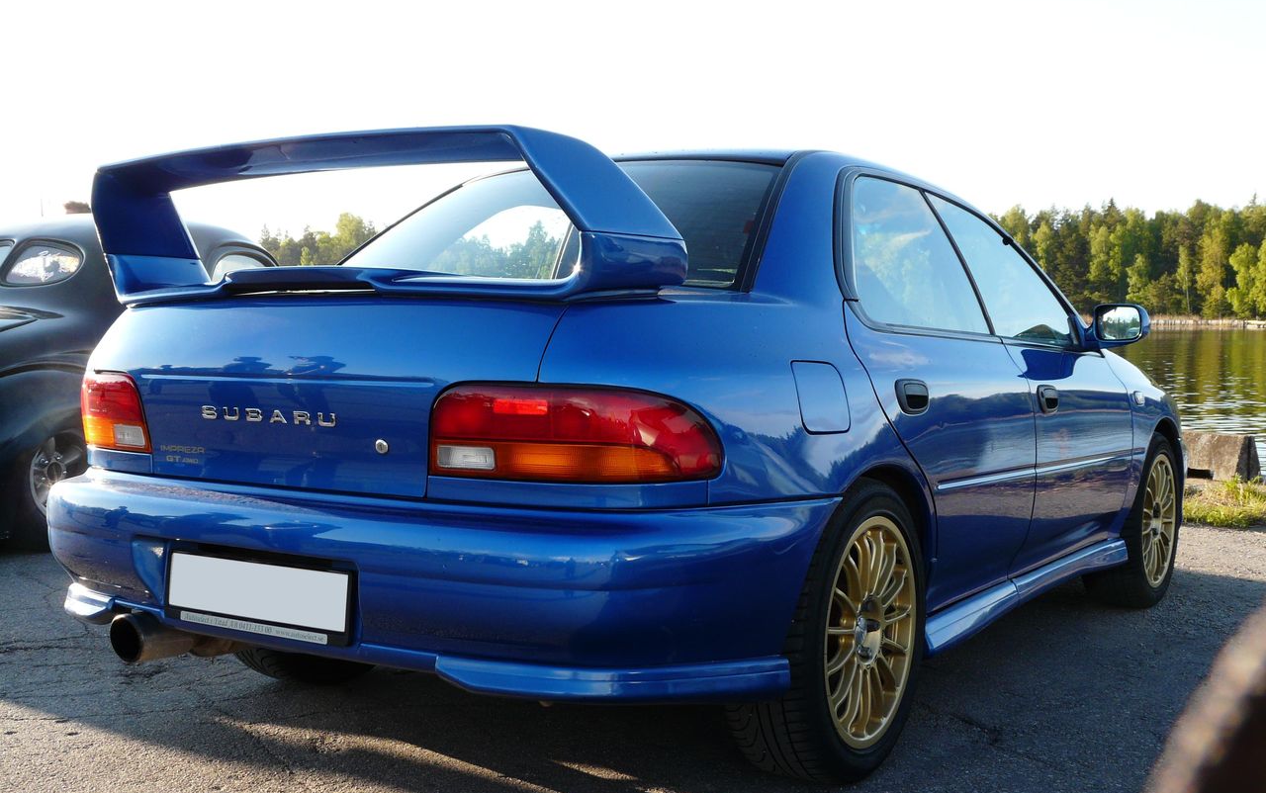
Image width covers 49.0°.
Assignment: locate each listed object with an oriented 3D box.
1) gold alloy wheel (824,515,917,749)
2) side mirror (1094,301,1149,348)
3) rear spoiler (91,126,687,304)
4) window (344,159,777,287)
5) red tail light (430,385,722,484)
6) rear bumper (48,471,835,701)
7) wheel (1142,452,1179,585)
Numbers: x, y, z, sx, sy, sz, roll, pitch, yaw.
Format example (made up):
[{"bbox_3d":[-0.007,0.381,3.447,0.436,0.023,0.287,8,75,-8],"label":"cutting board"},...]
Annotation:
[{"bbox_3d":[0.427,0.485,2.922,0.170,0.470,0.470,2,2,33],"label":"gold alloy wheel"},{"bbox_3d":[1.510,-0.215,4.272,0.180,0.140,0.130,2,2,33],"label":"side mirror"},{"bbox_3d":[-0.546,-0.324,2.722,1.310,0.298,0.420,2,2,33],"label":"rear spoiler"},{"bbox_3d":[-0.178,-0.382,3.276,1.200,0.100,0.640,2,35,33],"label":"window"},{"bbox_3d":[-0.095,0.060,2.353,0.440,0.165,0.270,2,2,33],"label":"red tail light"},{"bbox_3d":[-0.500,0.327,2.824,1.680,0.360,0.750,2,2,33],"label":"rear bumper"},{"bbox_3d":[1.817,0.444,5.022,0.170,0.470,0.470,2,2,33],"label":"wheel"}]

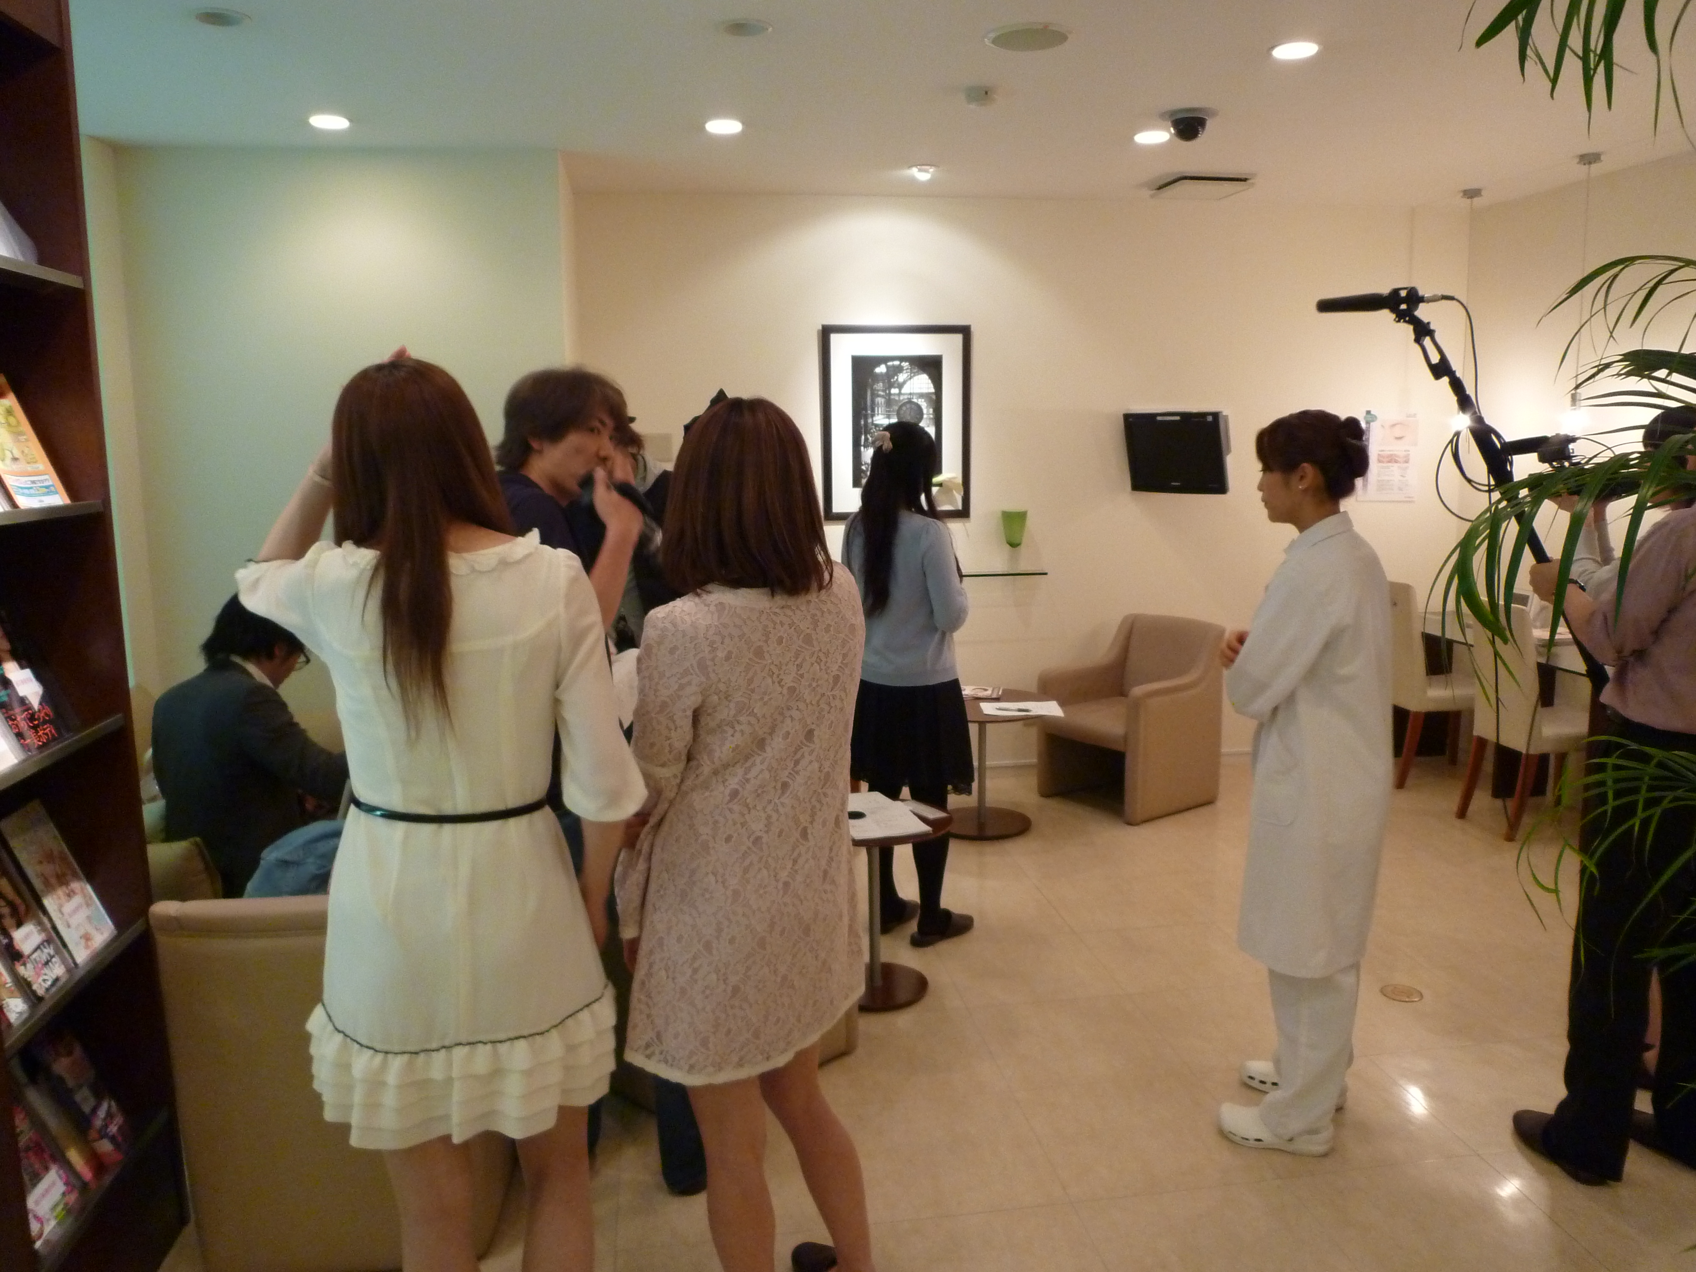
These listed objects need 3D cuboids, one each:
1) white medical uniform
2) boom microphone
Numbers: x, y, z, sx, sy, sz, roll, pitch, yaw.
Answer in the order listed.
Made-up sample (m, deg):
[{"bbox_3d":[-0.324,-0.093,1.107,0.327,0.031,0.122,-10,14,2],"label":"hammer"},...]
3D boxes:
[{"bbox_3d":[0.994,0.402,2.644,0.320,1.330,0.430,4,9,29],"label":"white medical uniform"},{"bbox_3d":[1.161,-0.727,2.650,0.300,0.057,0.053,3,9,37],"label":"boom microphone"}]

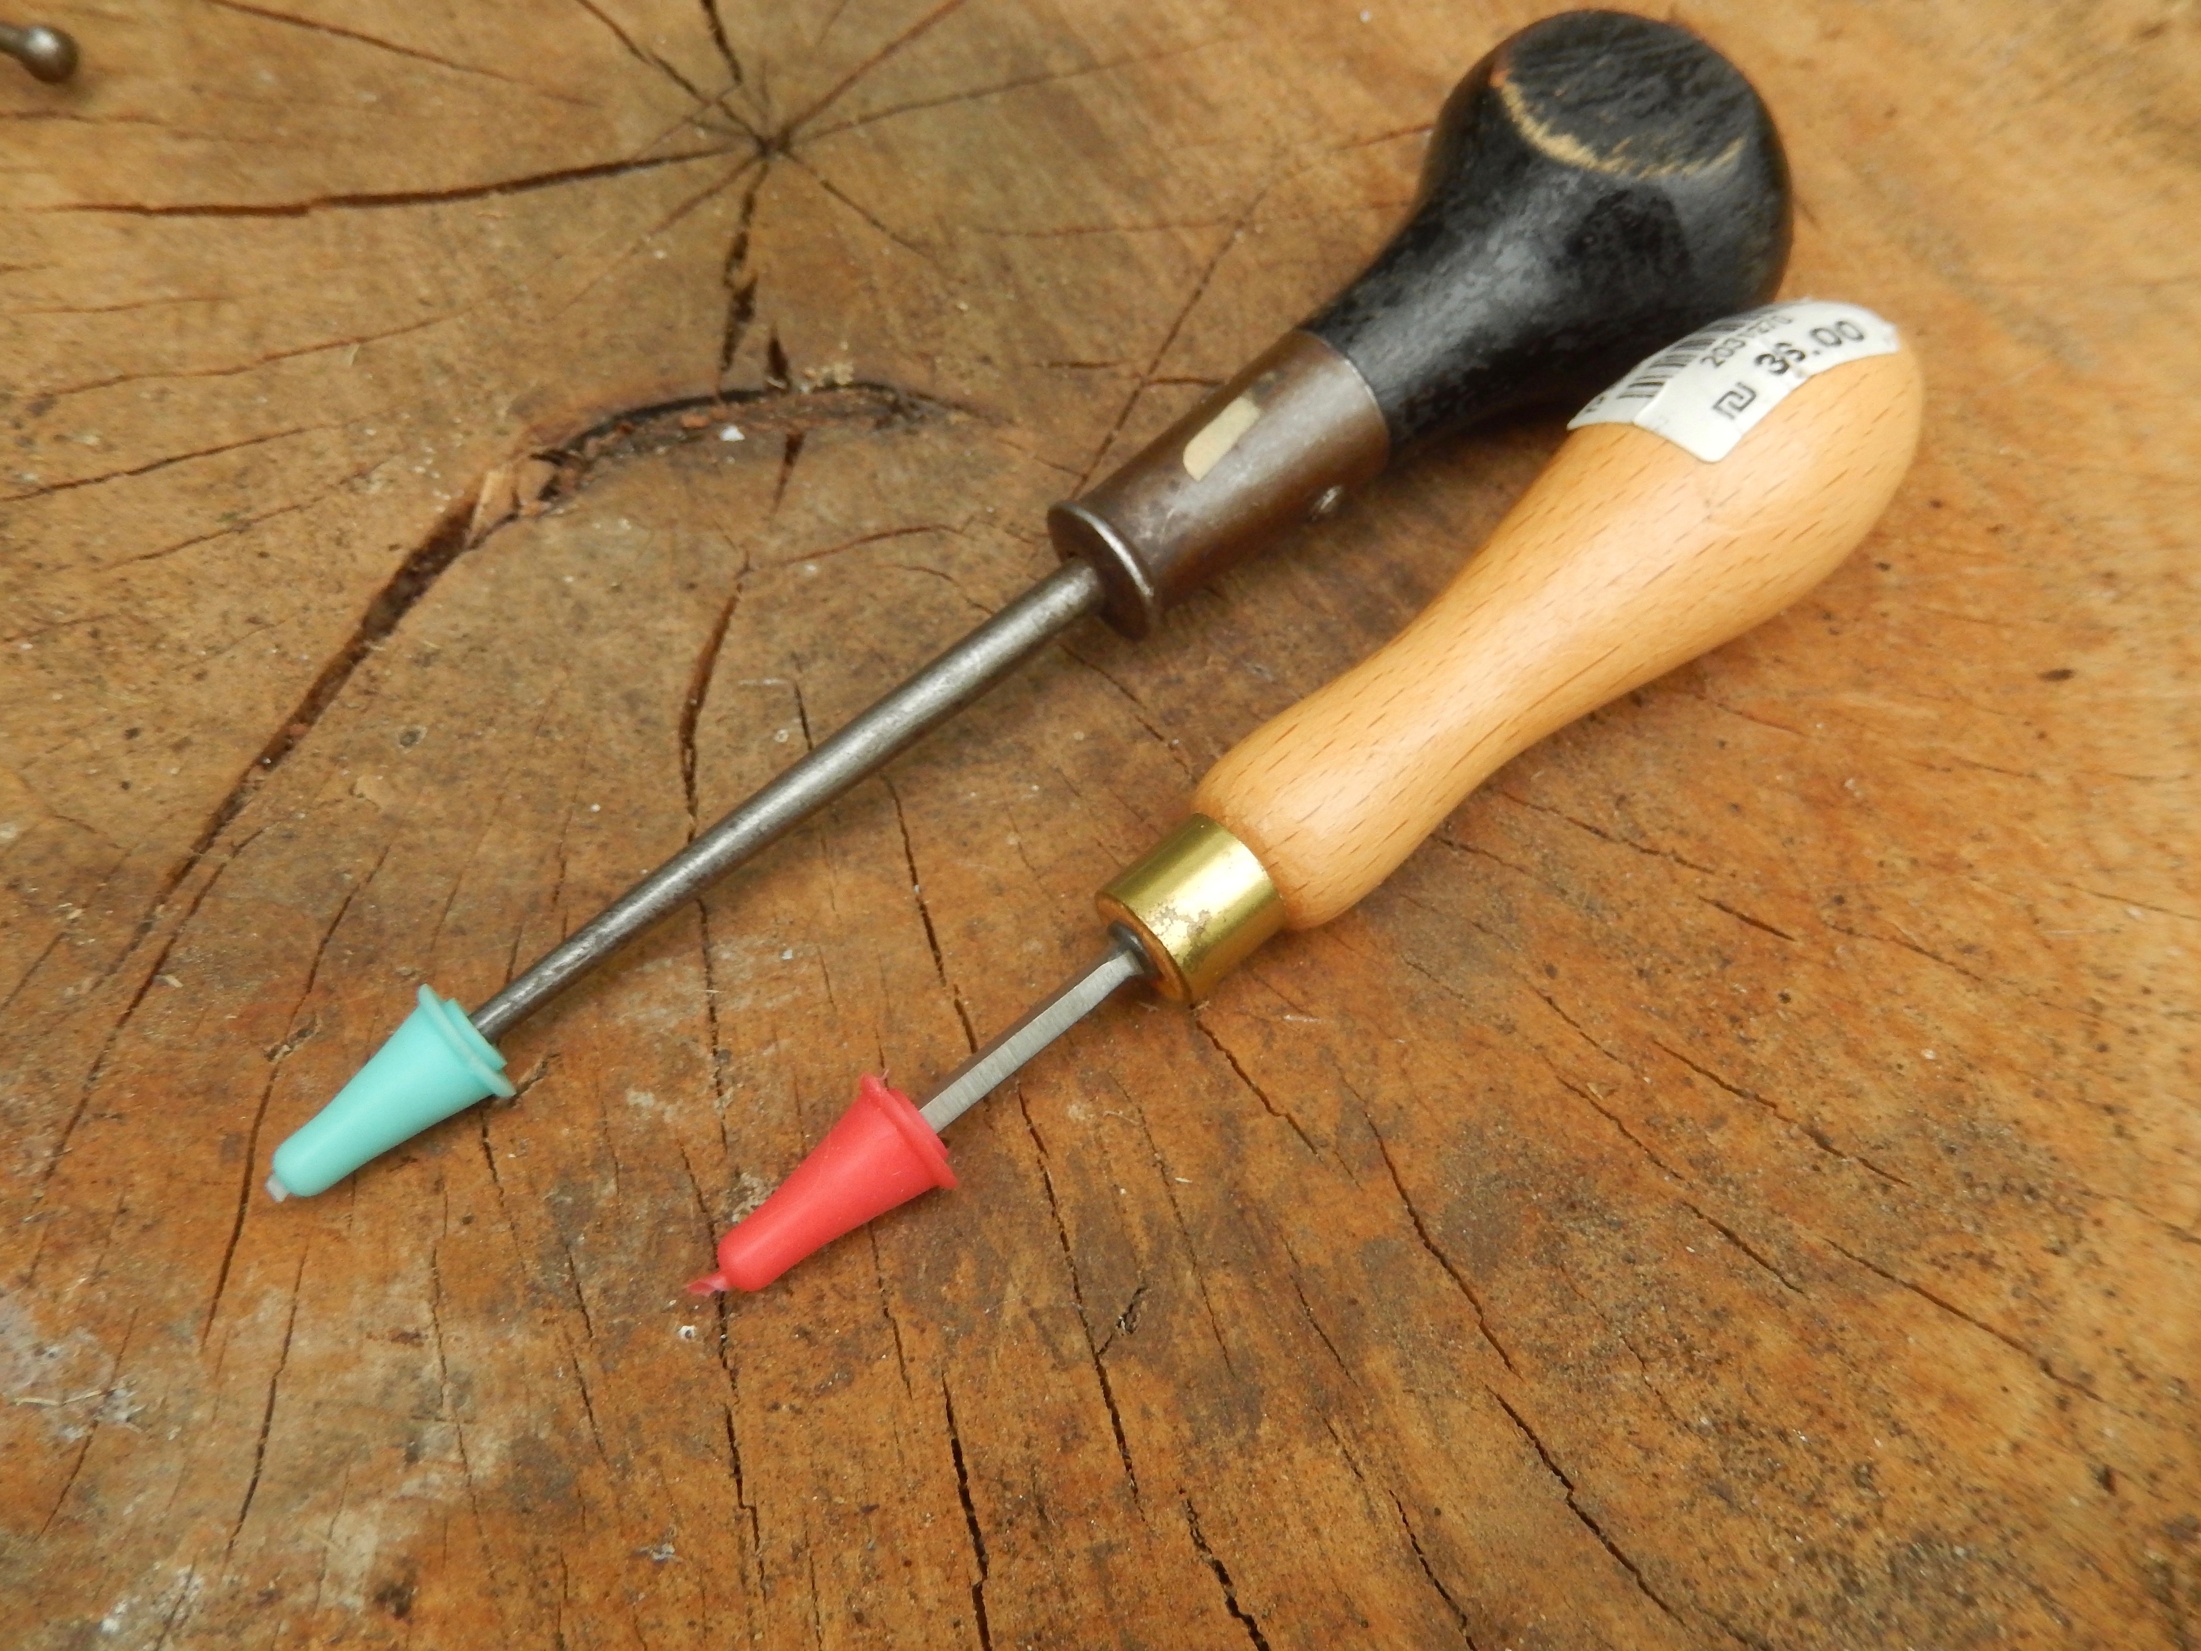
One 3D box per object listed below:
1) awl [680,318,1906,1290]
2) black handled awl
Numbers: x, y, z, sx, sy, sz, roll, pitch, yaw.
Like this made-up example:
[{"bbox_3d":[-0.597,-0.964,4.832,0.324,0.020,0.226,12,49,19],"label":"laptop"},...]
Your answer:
[{"bbox_3d":[0.028,-0.006,0.190,0.170,0.031,0.031,-38,66,-15],"label":"awl"},{"bbox_3d":[0.002,-0.029,0.203,0.214,0.038,0.043,-38,66,-18],"label":"black handled awl"}]

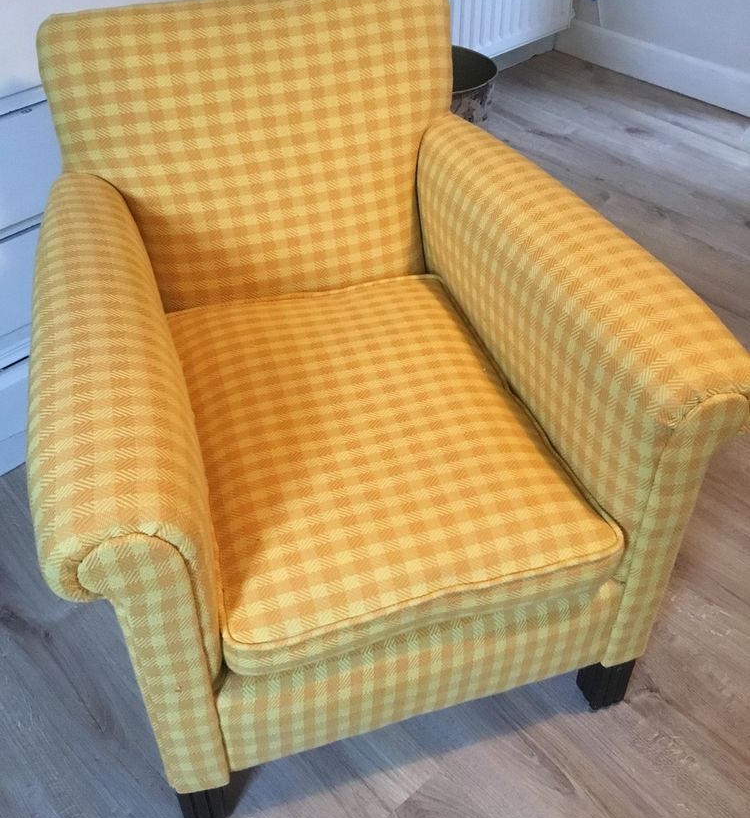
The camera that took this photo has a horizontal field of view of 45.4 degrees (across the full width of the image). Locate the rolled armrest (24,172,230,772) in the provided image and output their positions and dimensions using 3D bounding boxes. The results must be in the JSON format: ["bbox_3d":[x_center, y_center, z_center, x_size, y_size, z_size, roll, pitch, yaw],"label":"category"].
[{"bbox_3d":[-0.310,0.054,1.156,0.159,0.470,0.711,-12,43,-11],"label":"rolled armrest"}]

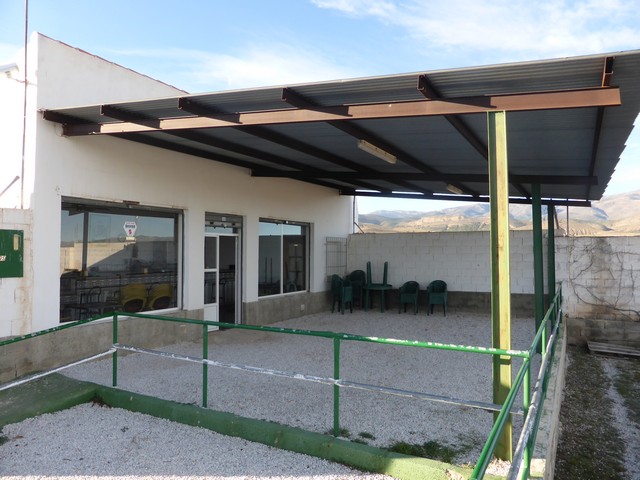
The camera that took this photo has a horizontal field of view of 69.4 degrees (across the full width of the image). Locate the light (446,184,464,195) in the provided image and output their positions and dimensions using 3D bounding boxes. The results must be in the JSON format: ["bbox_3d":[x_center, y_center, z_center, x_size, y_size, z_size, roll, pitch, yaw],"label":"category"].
[{"bbox_3d":[2.894,-1.069,9.863,0.150,0.090,1.220,-1,-2,29],"label":"light"}]

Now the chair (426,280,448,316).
[{"bbox_3d":[3.061,1.499,11.886,0.530,0.870,0.550,-1,-2,21],"label":"chair"}]

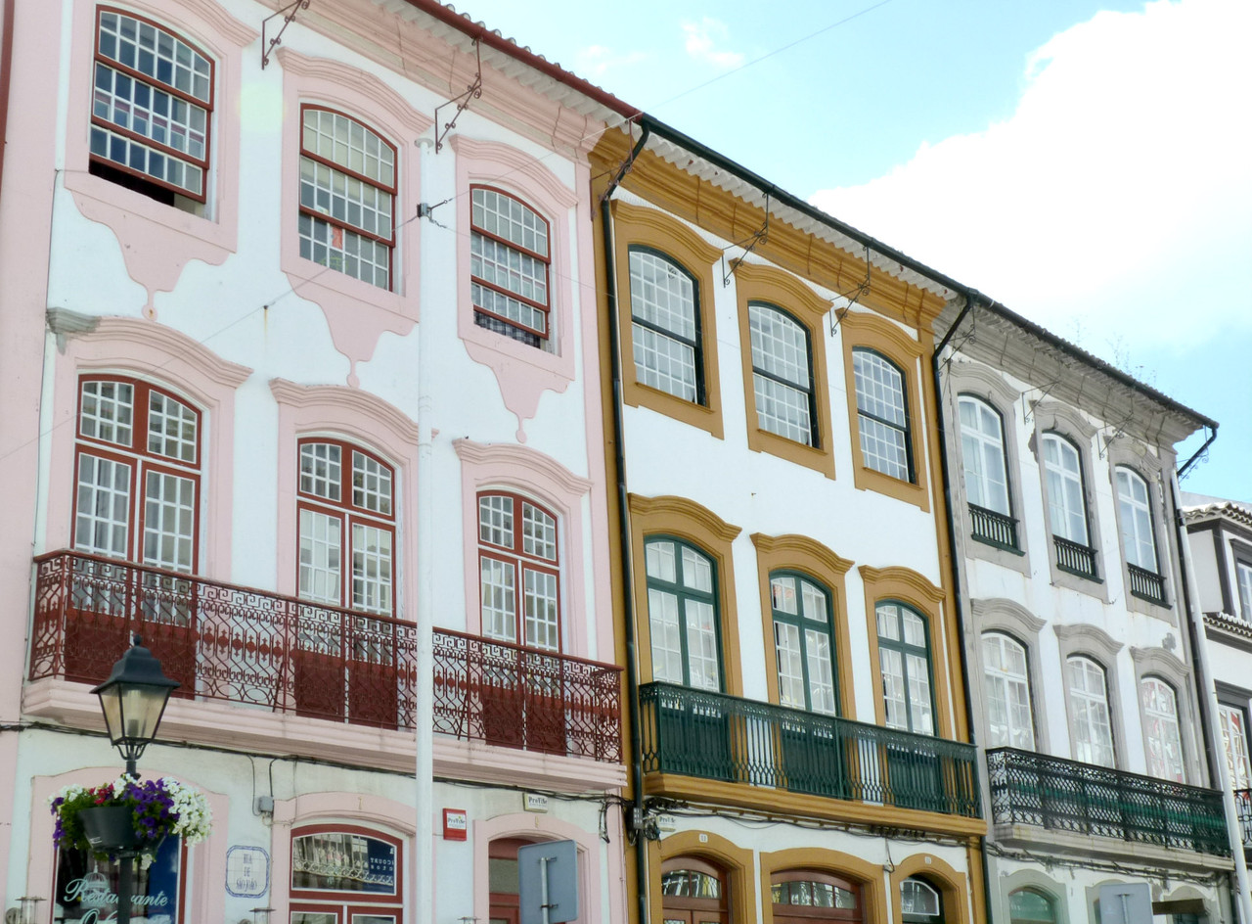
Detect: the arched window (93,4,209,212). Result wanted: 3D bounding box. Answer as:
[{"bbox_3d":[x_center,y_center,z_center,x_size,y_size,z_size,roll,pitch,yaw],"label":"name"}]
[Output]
[{"bbox_3d":[-4.232,-3.238,15.811,0.130,1.939,1.318,-19,-26,38],"label":"arched window"}]

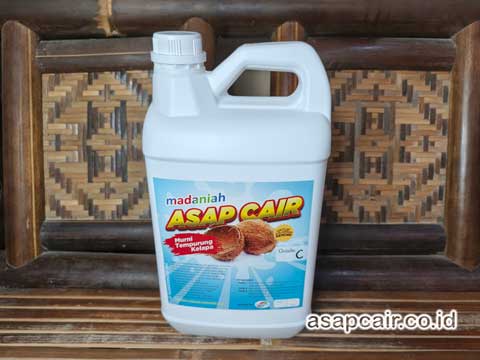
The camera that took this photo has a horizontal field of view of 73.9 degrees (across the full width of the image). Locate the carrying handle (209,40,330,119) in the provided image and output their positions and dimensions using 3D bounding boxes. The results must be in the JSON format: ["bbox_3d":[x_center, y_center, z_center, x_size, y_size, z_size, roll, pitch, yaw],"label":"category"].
[{"bbox_3d":[0.029,-0.097,0.311,0.121,0.073,0.040,1,21,3],"label":"carrying handle"}]

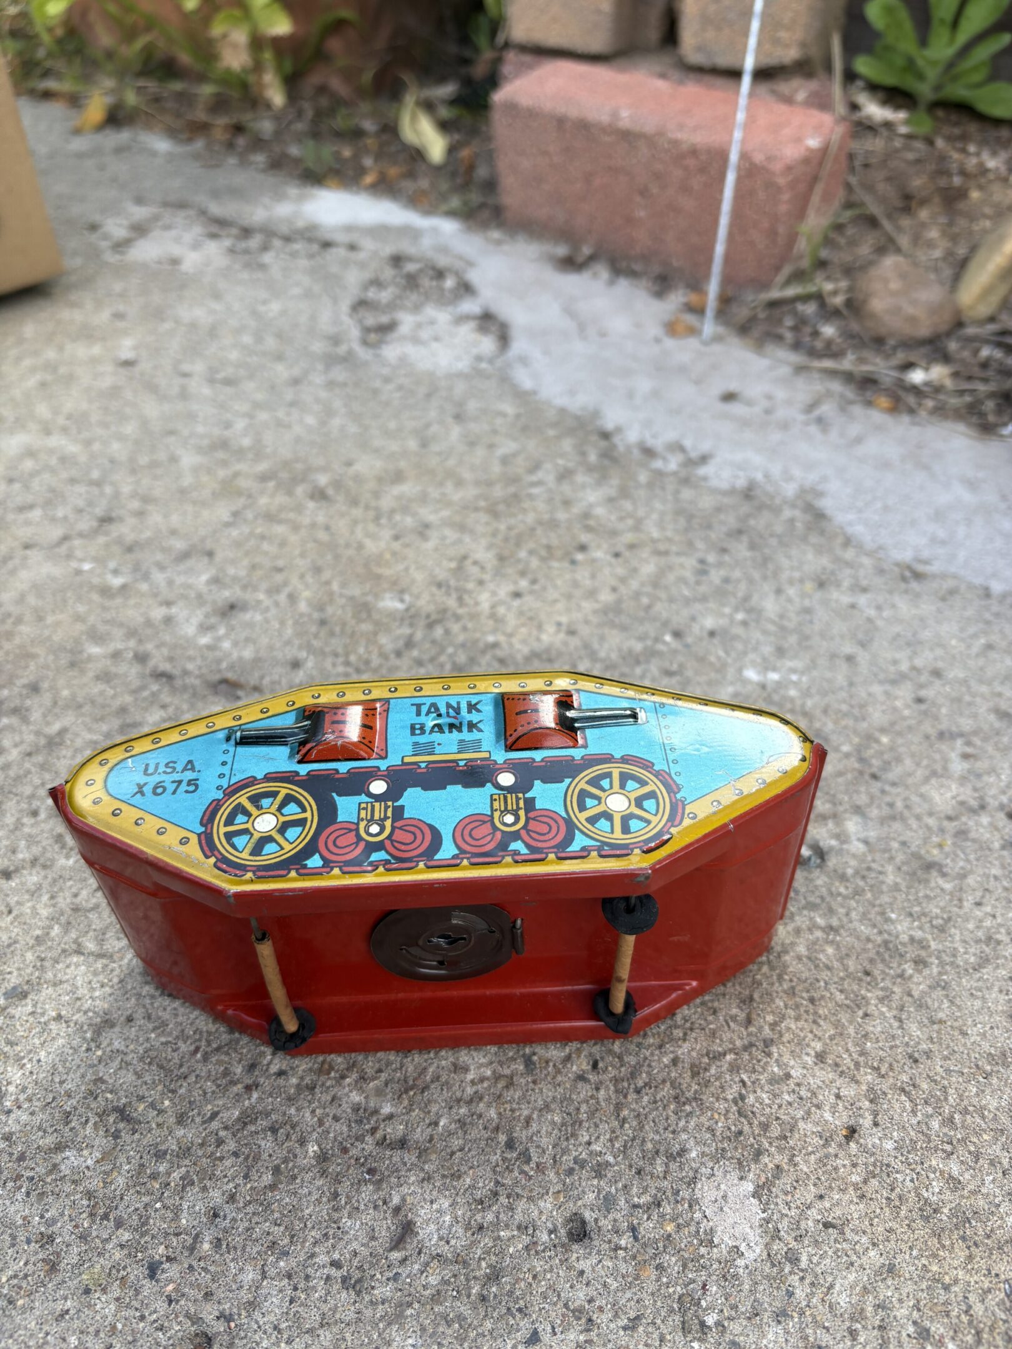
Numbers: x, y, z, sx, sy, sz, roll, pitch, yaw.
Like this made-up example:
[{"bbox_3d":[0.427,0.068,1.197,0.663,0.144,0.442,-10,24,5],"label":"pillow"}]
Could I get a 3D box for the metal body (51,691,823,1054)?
[{"bbox_3d":[-0.012,0.041,0.221,0.155,0.066,0.057,-3,42,-1],"label":"metal body"}]

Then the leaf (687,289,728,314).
[{"bbox_3d":[0.110,-0.204,0.553,0.022,0.009,0.022,6,40,9],"label":"leaf"}]

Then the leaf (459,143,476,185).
[{"bbox_3d":[-0.029,-0.380,0.754,0.014,0.025,0.025,-3,40,-1],"label":"leaf"}]

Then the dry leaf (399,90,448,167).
[{"bbox_3d":[-0.064,-0.419,0.777,0.043,0.062,0.035,-4,40,-3],"label":"dry leaf"}]

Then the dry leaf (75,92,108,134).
[{"bbox_3d":[-0.367,-0.497,0.898,0.031,0.035,0.032,-14,41,-15],"label":"dry leaf"}]

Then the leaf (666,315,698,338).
[{"bbox_3d":[0.092,-0.181,0.527,0.017,0.008,0.020,5,40,8],"label":"leaf"}]

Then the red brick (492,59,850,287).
[{"bbox_3d":[0.092,-0.296,0.614,0.206,0.087,0.063,32,59,31],"label":"red brick"}]

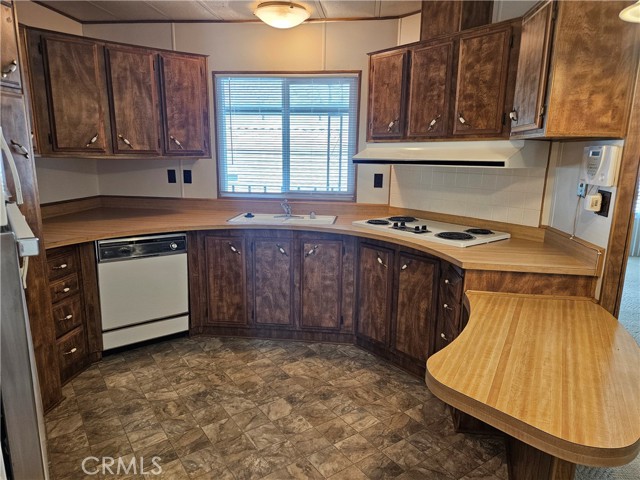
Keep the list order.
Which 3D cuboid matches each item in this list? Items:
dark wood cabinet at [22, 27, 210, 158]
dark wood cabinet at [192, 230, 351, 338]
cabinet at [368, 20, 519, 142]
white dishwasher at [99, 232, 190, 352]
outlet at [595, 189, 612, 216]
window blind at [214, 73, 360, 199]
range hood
[{"bbox_3d":[-1.526,-1.062,3.327,1.201,0.812,0.445,-7,14,-34],"label":"dark wood cabinet"},{"bbox_3d":[-0.296,0.298,3.505,1.196,0.836,0.639,2,11,4],"label":"dark wood cabinet"},{"bbox_3d":[0.863,-1.017,2.954,0.300,0.650,1.190,-8,14,-37],"label":"cabinet"},{"bbox_3d":[-1.394,0.321,3.227,0.591,0.795,0.600,-7,14,-36],"label":"white dishwasher"},{"bbox_3d":[1.411,-0.182,2.131,0.018,0.118,0.112,2,11,6],"label":"outlet"},{"bbox_3d":[-0.293,-0.888,3.704,1.220,1.058,0.048,2,11,6],"label":"window blind"},{"bbox_3d":[0.839,-0.607,2.972,0.484,0.161,1.254,-8,14,-37],"label":"range hood"}]

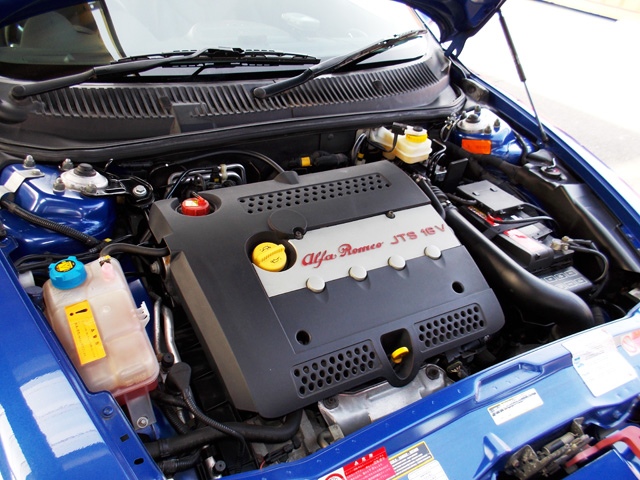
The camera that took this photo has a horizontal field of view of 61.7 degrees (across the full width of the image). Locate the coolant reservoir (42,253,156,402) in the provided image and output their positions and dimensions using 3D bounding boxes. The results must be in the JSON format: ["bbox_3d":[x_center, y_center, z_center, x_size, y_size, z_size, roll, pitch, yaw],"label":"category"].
[{"bbox_3d":[-0.434,0.171,1.057,0.162,0.235,0.165,-13,38,-25],"label":"coolant reservoir"}]

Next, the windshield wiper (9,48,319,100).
[{"bbox_3d":[-0.368,-0.462,1.433,0.820,0.055,0.090,-13,63,-21],"label":"windshield wiper"}]

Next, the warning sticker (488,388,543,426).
[{"bbox_3d":[0.329,0.277,0.894,0.108,0.002,0.032,-13,48,-25],"label":"warning sticker"}]

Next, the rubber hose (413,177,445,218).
[{"bbox_3d":[0.284,-0.100,1.396,0.030,0.035,0.200,-3,44,-12],"label":"rubber hose"}]

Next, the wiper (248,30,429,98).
[{"bbox_3d":[0.105,-0.558,1.642,0.770,0.055,0.065,-32,72,-35],"label":"wiper"}]

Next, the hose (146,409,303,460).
[{"bbox_3d":[-0.167,0.362,0.979,0.285,0.045,0.050,-4,35,-14],"label":"hose"}]

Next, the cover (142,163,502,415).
[{"bbox_3d":[0.028,0.074,1.102,0.585,0.110,0.485,-13,56,-25],"label":"cover"}]

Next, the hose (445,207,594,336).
[{"bbox_3d":[0.469,0.062,1.314,0.115,0.130,0.470,-13,38,-25],"label":"hose"}]

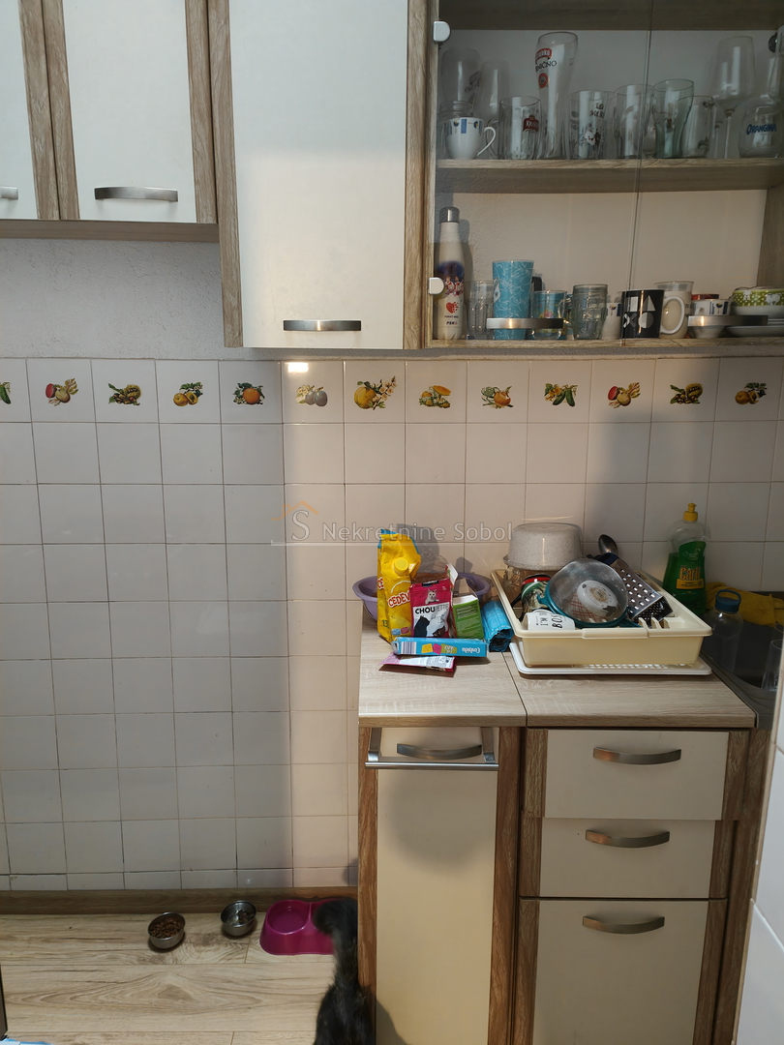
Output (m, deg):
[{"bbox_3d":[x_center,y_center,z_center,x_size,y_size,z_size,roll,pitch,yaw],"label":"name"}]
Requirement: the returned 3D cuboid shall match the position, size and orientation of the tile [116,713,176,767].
[{"bbox_3d":[-0.645,0.573,1.987,0.149,0.149,0.008,0,10,-1],"label":"tile"}]

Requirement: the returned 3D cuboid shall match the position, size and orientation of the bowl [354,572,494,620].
[{"bbox_3d":[0.070,0.215,1.778,0.318,0.120,0.318,0,11,-1],"label":"bowl"}]

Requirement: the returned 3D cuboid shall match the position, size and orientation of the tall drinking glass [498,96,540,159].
[{"bbox_3d":[0.262,-0.798,1.551,0.083,0.126,0.083,0,10,-1],"label":"tall drinking glass"}]

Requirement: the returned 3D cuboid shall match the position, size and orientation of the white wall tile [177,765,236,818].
[{"bbox_3d":[-0.500,0.729,2.044,0.149,0.149,0.008,0,11,-1],"label":"white wall tile"}]

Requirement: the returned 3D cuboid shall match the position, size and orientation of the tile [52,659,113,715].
[{"bbox_3d":[-0.805,0.429,1.980,0.150,0.150,0.008,0,10,-1],"label":"tile"}]

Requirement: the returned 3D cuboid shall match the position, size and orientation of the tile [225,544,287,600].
[{"bbox_3d":[-0.344,0.127,1.932,0.149,0.149,0.008,0,11,-1],"label":"tile"}]

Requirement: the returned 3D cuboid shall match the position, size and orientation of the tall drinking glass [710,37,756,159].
[{"bbox_3d":[0.706,-0.855,1.563,0.085,0.238,0.085,0,10,-1],"label":"tall drinking glass"}]

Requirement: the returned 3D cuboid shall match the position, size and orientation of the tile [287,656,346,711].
[{"bbox_3d":[-0.193,0.425,1.994,0.150,0.150,0.008,0,10,-1],"label":"tile"}]

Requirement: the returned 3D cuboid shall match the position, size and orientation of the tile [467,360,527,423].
[{"bbox_3d":[0.262,-0.320,1.856,0.150,0.150,0.009,0,10,-1],"label":"tile"}]

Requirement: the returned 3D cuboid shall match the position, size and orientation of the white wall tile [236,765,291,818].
[{"bbox_3d":[-0.345,0.722,2.028,0.150,0.150,0.010,0,9,-2],"label":"white wall tile"}]

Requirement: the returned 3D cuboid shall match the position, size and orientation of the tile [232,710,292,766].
[{"bbox_3d":[-0.345,0.575,2.010,0.150,0.150,0.009,0,10,-1],"label":"tile"}]

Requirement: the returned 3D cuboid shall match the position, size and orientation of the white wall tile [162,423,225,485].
[{"bbox_3d":[-0.501,-0.172,1.891,0.150,0.150,0.008,0,11,-1],"label":"white wall tile"}]

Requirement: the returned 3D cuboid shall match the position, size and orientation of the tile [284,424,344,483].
[{"bbox_3d":[-0.191,-0.168,1.863,0.150,0.150,0.009,0,11,-1],"label":"tile"}]

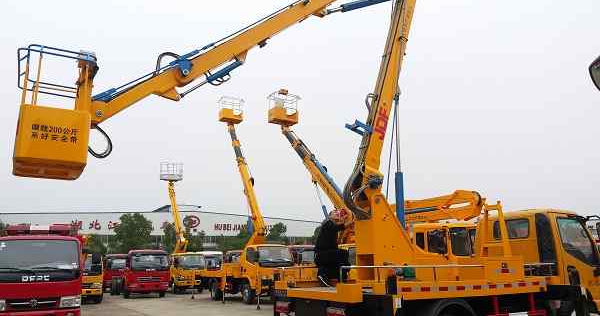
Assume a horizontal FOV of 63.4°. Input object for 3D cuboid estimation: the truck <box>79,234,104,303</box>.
[{"bbox_3d":[-10.017,4.891,22.004,1.900,2.800,5.900,5,-13,-23],"label":"truck"}]

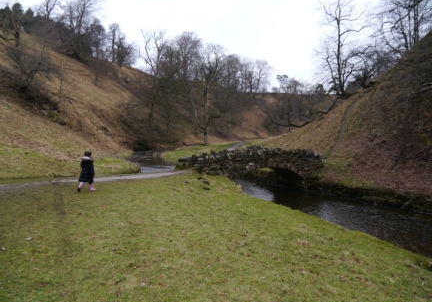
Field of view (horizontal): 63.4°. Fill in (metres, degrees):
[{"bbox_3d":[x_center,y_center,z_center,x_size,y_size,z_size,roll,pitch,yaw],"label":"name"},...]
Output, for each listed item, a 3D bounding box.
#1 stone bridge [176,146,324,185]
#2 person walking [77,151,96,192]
[{"bbox_3d":[1.890,0.790,18.200,7.600,2.130,2.400,-1,2,-25],"label":"stone bridge"},{"bbox_3d":[-3.930,0.620,10.600,0.450,1.220,0.400,-1,2,-42],"label":"person walking"}]

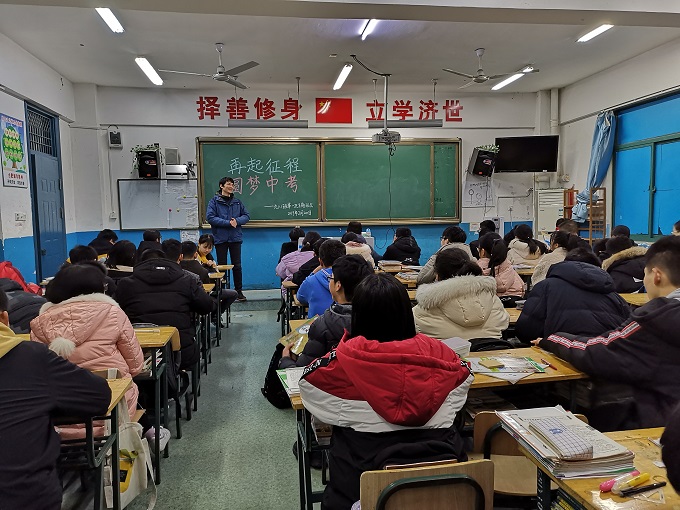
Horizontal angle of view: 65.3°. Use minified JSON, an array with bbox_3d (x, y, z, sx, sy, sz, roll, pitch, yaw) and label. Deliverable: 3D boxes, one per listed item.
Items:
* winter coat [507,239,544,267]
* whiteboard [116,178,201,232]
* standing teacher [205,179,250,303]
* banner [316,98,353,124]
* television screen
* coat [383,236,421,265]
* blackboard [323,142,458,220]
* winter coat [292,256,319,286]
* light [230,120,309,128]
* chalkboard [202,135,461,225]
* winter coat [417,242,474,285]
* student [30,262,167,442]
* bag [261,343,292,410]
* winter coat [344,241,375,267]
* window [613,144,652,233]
[{"bbox_3d":[2.028,0.130,5.867,0.480,0.640,0.420,-2,5,-8],"label":"winter coat"},{"bbox_3d":[-2.740,-0.767,8.133,1.190,0.770,0.040,-2,5,-8],"label":"whiteboard"},{"bbox_3d":[-1.575,-0.226,7.542,0.600,1.750,0.380,-4,5,-37],"label":"standing teacher"},{"bbox_3d":[-0.079,-2.345,8.575,0.590,0.400,0.020,-1,4,-7],"label":"banner"},{"bbox_3d":[3.006,-1.617,8.536,1.000,0.580,0.070,-1,12,2],"label":"television screen"},{"bbox_3d":[0.747,0.090,6.438,0.480,0.640,0.420,-2,4,-8],"label":"coat"},{"bbox_3d":[0.857,-1.201,8.784,2.317,1.316,0.060,-2,4,-8],"label":"blackboard"},{"bbox_3d":[-0.161,0.296,4.647,0.500,0.600,0.420,-2,4,-13],"label":"winter coat"},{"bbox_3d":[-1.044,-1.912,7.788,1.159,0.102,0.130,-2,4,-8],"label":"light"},{"bbox_3d":[-0.094,-1.185,8.655,4.300,1.412,0.100,-2,4,-8],"label":"chalkboard"},{"bbox_3d":[0.933,0.235,4.607,0.560,0.670,0.450,-2,5,-18],"label":"winter coat"},{"bbox_3d":[-1.131,0.603,2.501,0.480,1.140,0.850,-1,4,-5],"label":"student"},{"bbox_3d":[-0.303,0.630,2.823,0.190,0.370,0.280,-2,5,-8],"label":"bag"},{"bbox_3d":[0.160,0.180,5.436,0.480,0.650,0.420,-2,5,-8],"label":"winter coat"},{"bbox_3d":[3.880,-0.867,7.022,0.060,1.180,0.720,-2,5,-8],"label":"window"}]

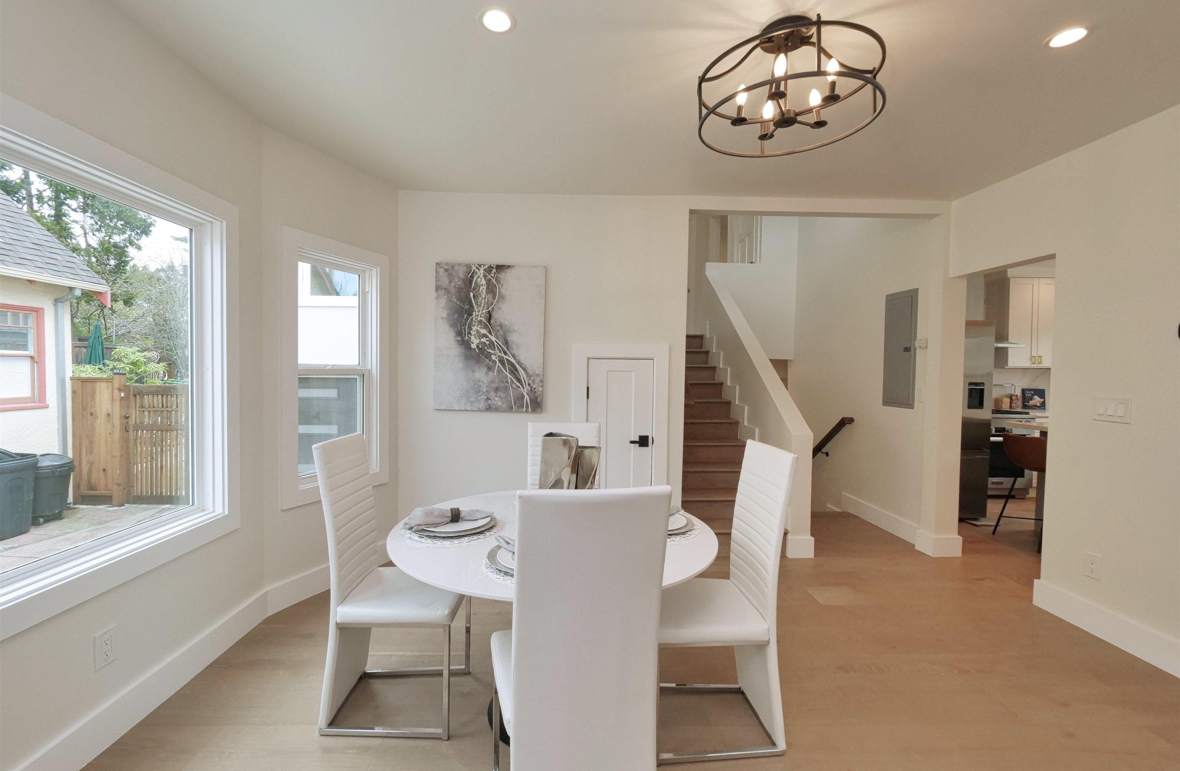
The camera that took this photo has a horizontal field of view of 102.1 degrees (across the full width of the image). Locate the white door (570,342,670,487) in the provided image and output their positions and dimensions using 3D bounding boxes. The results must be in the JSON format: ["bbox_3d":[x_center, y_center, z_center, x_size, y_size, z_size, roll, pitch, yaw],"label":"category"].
[{"bbox_3d":[0.219,0.459,3.423,0.675,1.508,0.060,1,2,-1],"label":"white door"}]

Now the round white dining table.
[{"bbox_3d":[-0.129,0.895,1.824,1.180,0.725,1.180,1,2,-1],"label":"round white dining table"}]

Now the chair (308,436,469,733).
[{"bbox_3d":[-0.731,0.729,1.856,0.485,1.040,0.370,1,2,-1],"label":"chair"}]

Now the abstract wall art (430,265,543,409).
[{"bbox_3d":[-0.704,-0.329,3.361,0.770,1.018,0.035,1,2,-1],"label":"abstract wall art"}]

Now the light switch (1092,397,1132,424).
[{"bbox_3d":[2.611,0.124,2.394,0.011,0.117,0.166,1,2,-1],"label":"light switch"}]

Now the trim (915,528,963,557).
[{"bbox_3d":[2.604,1.172,3.553,0.230,0.145,0.175,1,2,-1],"label":"trim"}]

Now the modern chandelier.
[{"bbox_3d":[0.709,-1.111,1.722,0.610,0.350,0.610,1,2,-1],"label":"modern chandelier"}]

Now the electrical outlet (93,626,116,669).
[{"bbox_3d":[-1.668,0.904,1.647,0.009,0.119,0.074,1,2,-1],"label":"electrical outlet"}]

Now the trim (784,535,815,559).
[{"bbox_3d":[1.510,1.161,3.448,0.200,0.140,0.085,1,2,-1],"label":"trim"}]

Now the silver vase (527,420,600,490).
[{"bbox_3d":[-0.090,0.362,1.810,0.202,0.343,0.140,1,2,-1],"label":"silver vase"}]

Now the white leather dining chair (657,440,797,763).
[{"bbox_3d":[0.433,0.749,1.789,0.480,1.040,0.370,1,2,-5],"label":"white leather dining chair"}]

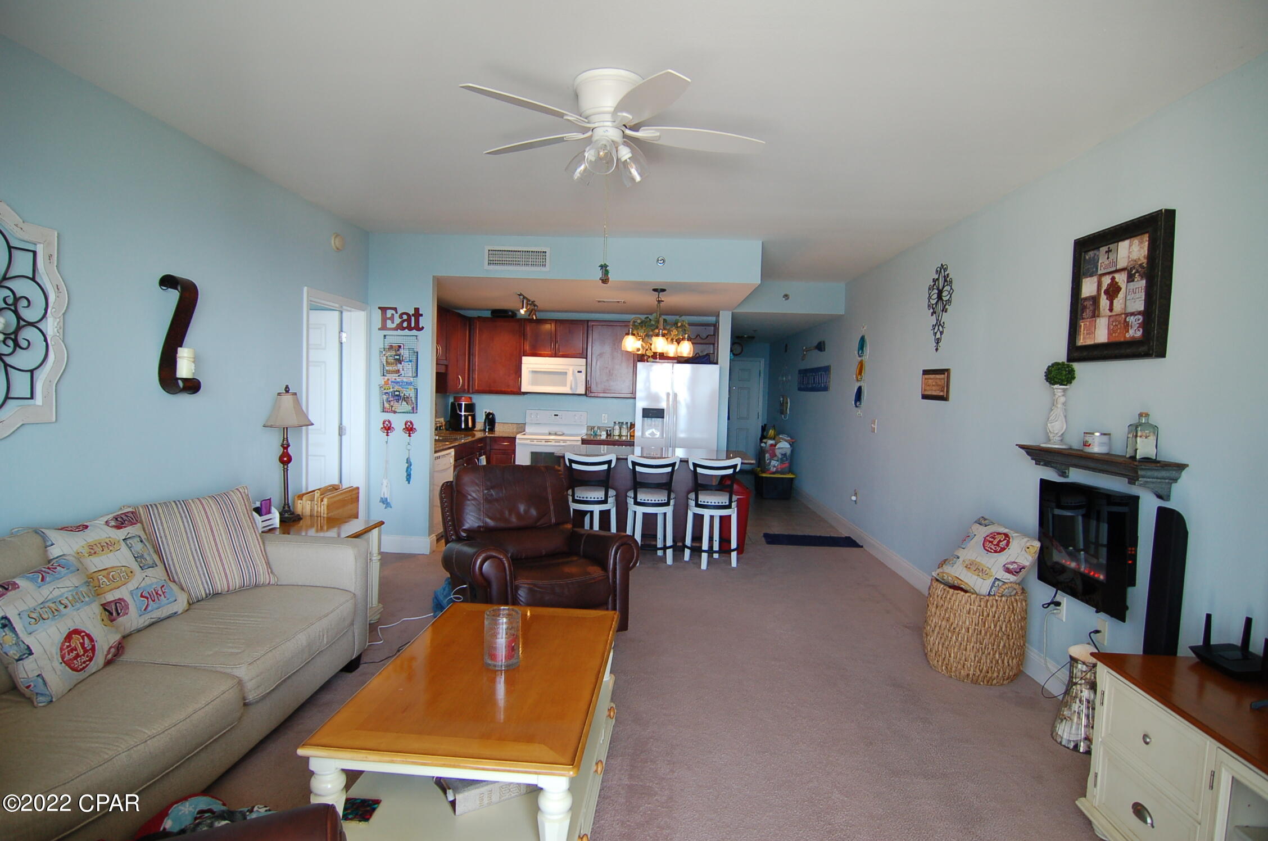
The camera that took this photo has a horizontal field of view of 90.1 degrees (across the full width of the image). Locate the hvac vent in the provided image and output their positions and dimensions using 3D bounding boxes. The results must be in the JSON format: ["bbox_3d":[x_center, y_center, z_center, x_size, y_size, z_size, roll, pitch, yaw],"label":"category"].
[{"bbox_3d":[-0.991,-1.379,5.399,0.555,0.200,0.020,2,3,2],"label":"hvac vent"}]

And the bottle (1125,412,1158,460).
[{"bbox_3d":[2.158,0.067,2.693,0.082,0.204,0.070,2,3,2],"label":"bottle"}]

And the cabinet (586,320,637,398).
[{"bbox_3d":[-0.259,-0.740,7.779,0.603,0.912,0.330,2,3,2],"label":"cabinet"}]

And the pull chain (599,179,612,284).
[{"bbox_3d":[-0.110,-0.749,2.507,0.050,0.410,0.040,2,3,2],"label":"pull chain"}]

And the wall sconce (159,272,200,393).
[{"bbox_3d":[-2.332,-0.442,3.257,0.110,0.600,0.150,2,3,2],"label":"wall sconce"}]

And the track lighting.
[{"bbox_3d":[-1.072,-1.164,6.462,0.150,0.195,1.050,2,3,4],"label":"track lighting"}]

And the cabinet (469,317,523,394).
[{"bbox_3d":[-1.634,-0.775,7.706,0.630,0.895,0.330,2,3,4],"label":"cabinet"}]

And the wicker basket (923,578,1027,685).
[{"bbox_3d":[1.883,1.111,3.497,0.493,0.530,0.493,2,3,2],"label":"wicker basket"}]

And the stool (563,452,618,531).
[{"bbox_3d":[-0.369,0.743,5.546,0.430,0.947,0.480,2,3,4],"label":"stool"}]

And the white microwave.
[{"bbox_3d":[-0.952,-0.549,7.785,0.760,0.420,0.400,2,3,2],"label":"white microwave"}]

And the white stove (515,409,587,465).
[{"bbox_3d":[-0.967,0.497,7.562,0.760,1.175,0.660,2,3,4],"label":"white stove"}]

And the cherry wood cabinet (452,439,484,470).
[{"bbox_3d":[-2.064,0.666,6.822,0.600,0.860,1.080,2,3,2],"label":"cherry wood cabinet"}]

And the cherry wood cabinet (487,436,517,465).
[{"bbox_3d":[-1.526,0.613,7.627,0.335,0.900,0.620,2,3,4],"label":"cherry wood cabinet"}]

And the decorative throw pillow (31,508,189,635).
[{"bbox_3d":[-2.095,0.613,2.540,0.150,0.490,0.500,-27,-1,6],"label":"decorative throw pillow"}]

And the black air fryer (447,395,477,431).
[{"bbox_3d":[-2.013,-0.058,7.431,0.280,0.380,0.340,-1,4,-44],"label":"black air fryer"}]

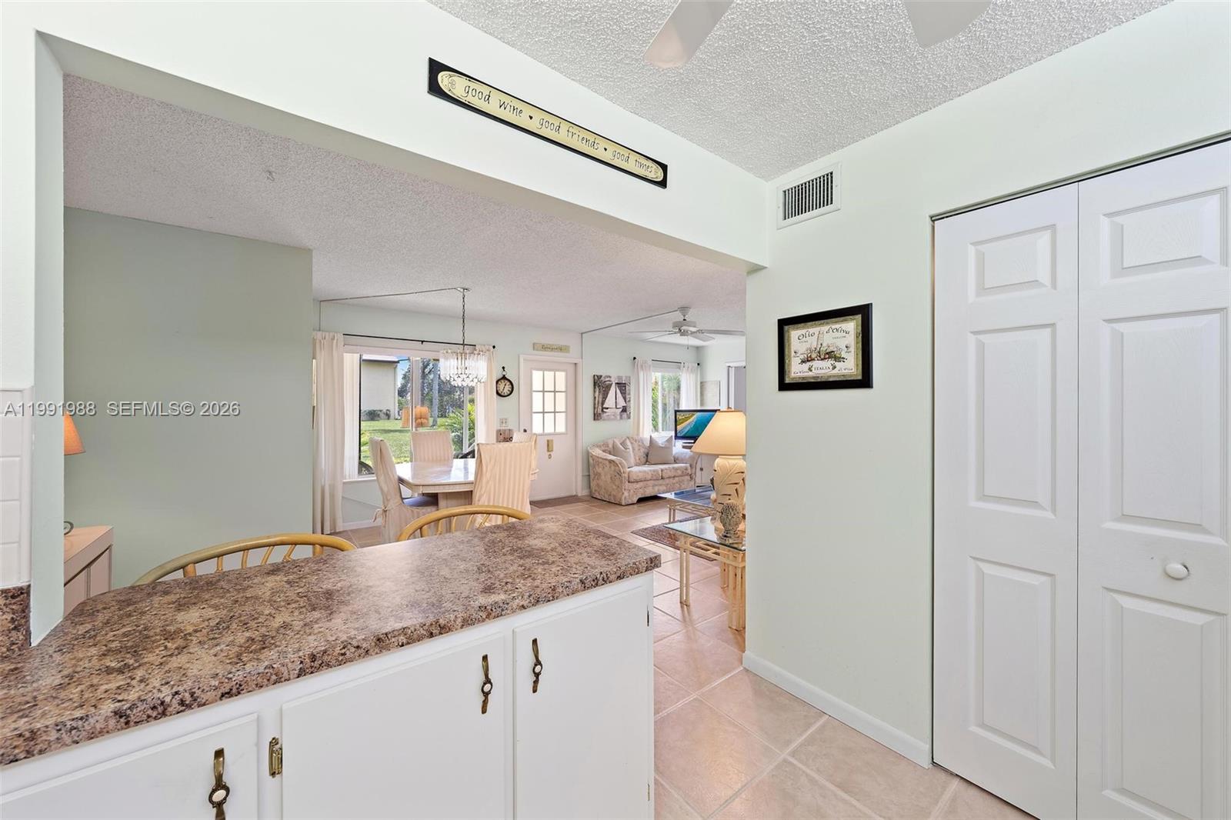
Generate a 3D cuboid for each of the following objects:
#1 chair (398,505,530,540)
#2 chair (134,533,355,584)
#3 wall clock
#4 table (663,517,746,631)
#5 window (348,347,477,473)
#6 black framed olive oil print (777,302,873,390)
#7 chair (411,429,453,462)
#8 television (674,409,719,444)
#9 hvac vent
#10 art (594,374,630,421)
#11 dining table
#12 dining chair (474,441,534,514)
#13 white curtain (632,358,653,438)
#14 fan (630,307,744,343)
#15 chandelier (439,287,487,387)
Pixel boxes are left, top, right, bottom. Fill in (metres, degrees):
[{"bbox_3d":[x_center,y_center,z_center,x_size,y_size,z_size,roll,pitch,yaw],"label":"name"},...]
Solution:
[{"bbox_3d":[-0.511,0.863,1.595,0.530,0.930,0.540,0,0,-37],"label":"chair"},{"bbox_3d":[-0.966,0.866,1.203,0.530,0.930,0.540,0,0,-37],"label":"chair"},{"bbox_3d":[-1.476,-0.372,5.932,0.265,0.410,0.050,0,0,-37],"label":"wall clock"},{"bbox_3d":[0.799,1.056,2.994,0.660,0.530,0.660,0,0,-37],"label":"table"},{"bbox_3d":[-2.385,0.030,5.326,1.480,1.450,0.100,0,0,-37],"label":"window"},{"bbox_3d":[0.913,-0.258,1.954,0.025,0.342,0.420,0,0,-37],"label":"black framed olive oil print"},{"bbox_3d":[-1.949,0.783,4.933,0.460,1.065,0.580,0,0,-37],"label":"chair"},{"bbox_3d":[1.429,0.289,7.720,0.780,0.570,0.200,0,0,8],"label":"television"},{"bbox_3d":[0.869,-0.967,2.020,0.020,0.200,0.300,0,0,-37],"label":"hvac vent"},{"bbox_3d":[-0.032,-0.183,7.050,0.745,0.710,0.035,0,0,-37],"label":"art"},{"bbox_3d":[-1.524,0.957,4.350,1.140,0.740,1.760,0,0,-37],"label":"dining table"},{"bbox_3d":[-1.032,0.793,3.706,0.480,1.070,0.620,0,0,-37],"label":"dining chair"},{"bbox_3d":[0.470,0.222,7.372,0.430,2.150,0.120,0,0,-37],"label":"white curtain"},{"bbox_3d":[0.770,-0.973,4.938,1.300,0.330,1.300,0,0,-37],"label":"fan"},{"bbox_3d":[-1.440,-0.693,4.236,0.450,0.950,0.450,0,0,-37],"label":"chandelier"}]

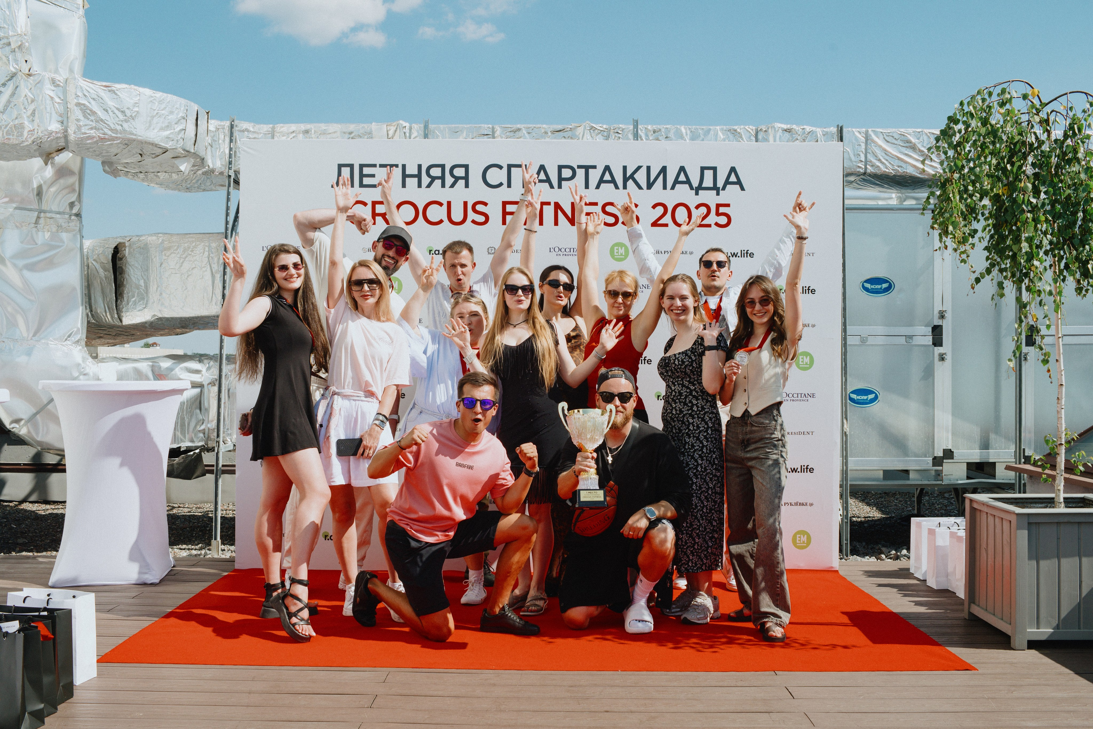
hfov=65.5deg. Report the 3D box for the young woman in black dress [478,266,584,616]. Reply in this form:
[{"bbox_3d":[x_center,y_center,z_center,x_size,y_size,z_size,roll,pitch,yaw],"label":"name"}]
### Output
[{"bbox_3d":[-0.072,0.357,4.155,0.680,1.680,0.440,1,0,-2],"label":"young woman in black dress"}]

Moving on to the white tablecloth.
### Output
[{"bbox_3d":[-2.463,0.650,4.845,0.800,1.100,0.800,0,0,0],"label":"white tablecloth"}]

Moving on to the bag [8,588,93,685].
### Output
[{"bbox_3d":[-1.875,1.025,3.230,0.315,0.320,0.100,1,0,15],"label":"bag"}]

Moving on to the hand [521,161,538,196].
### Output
[{"bbox_3d":[-0.091,-1.011,4.620,0.095,0.195,0.075,1,0,-21],"label":"hand"}]

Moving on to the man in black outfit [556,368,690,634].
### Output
[{"bbox_3d":[0.361,0.603,4.026,0.640,1.200,0.620,1,0,6],"label":"man in black outfit"}]

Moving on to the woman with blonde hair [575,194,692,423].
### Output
[{"bbox_3d":[0.490,0.222,4.254,0.600,1.960,0.400,1,0,2],"label":"woman with blonde hair"}]

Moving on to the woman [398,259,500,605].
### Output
[{"bbox_3d":[-0.500,0.328,4.380,0.560,1.740,0.500,0,0,-14],"label":"woman"}]

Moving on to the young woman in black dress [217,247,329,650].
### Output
[{"bbox_3d":[-1.252,0.307,3.900,0.520,1.785,0.520,0,0,44],"label":"young woman in black dress"}]

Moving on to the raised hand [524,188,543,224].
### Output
[{"bbox_3d":[-0.065,-0.833,4.450,0.095,0.195,0.075,6,0,17],"label":"raised hand"}]

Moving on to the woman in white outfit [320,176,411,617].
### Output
[{"bbox_3d":[-0.870,0.145,4.094,0.480,2.090,0.420,1,0,-7],"label":"woman in white outfit"}]

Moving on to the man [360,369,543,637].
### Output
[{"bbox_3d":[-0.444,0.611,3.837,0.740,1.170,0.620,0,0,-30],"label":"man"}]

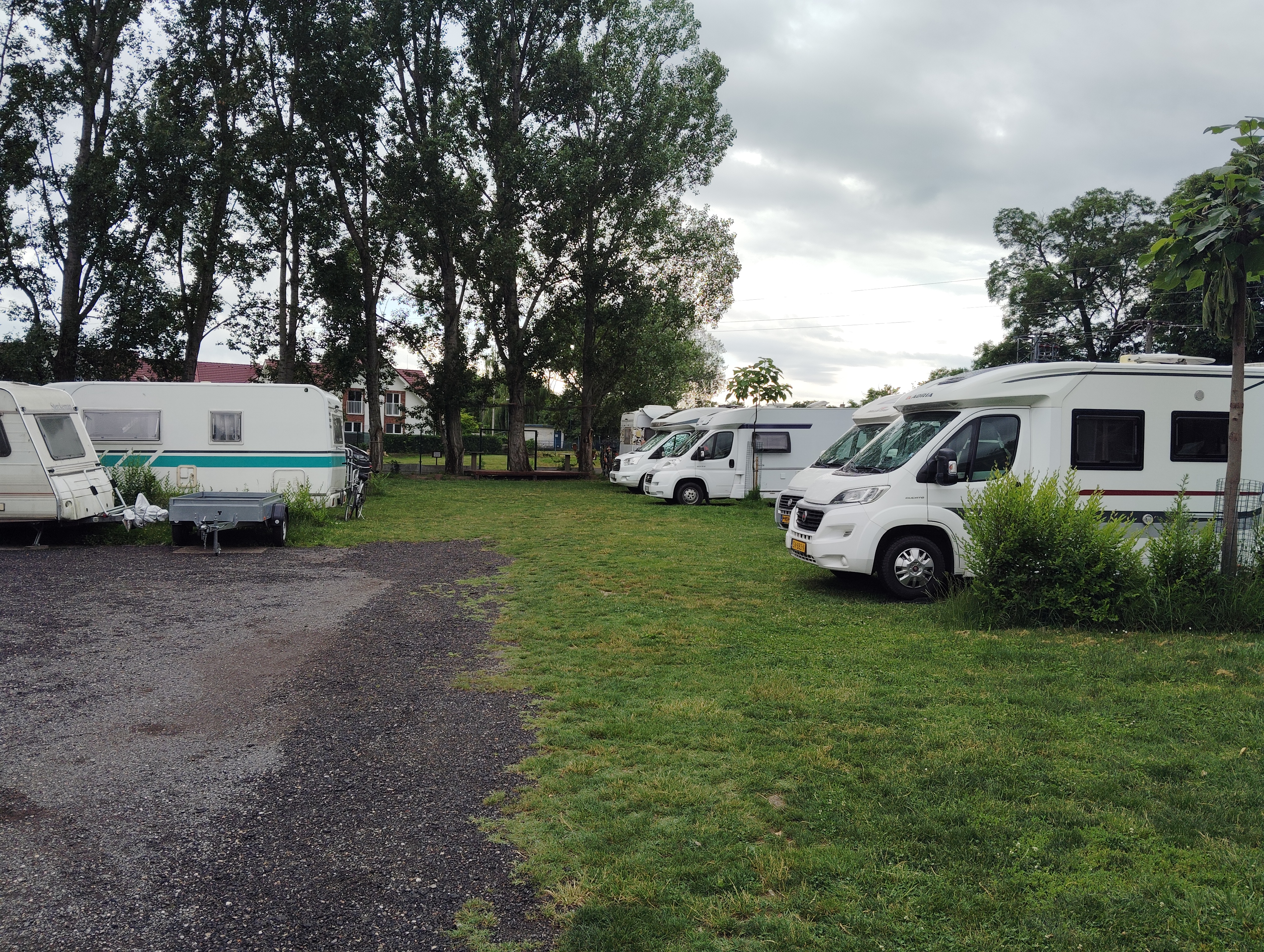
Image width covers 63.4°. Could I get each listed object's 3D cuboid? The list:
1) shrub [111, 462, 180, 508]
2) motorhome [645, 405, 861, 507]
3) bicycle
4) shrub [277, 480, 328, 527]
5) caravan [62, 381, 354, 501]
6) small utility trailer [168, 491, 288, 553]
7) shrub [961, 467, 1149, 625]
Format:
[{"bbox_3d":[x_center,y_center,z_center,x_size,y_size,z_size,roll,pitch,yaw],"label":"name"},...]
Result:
[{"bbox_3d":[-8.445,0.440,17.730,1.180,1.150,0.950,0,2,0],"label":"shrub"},{"bbox_3d":[3.841,-0.642,28.552,7.000,2.750,2.300,0,2,-11],"label":"motorhome"},{"bbox_3d":[-5.555,0.335,20.679,0.620,1.200,1.750,0,2,-6],"label":"bicycle"},{"bbox_3d":[-5.876,0.556,18.284,0.860,0.920,0.780,0,2,0],"label":"shrub"},{"bbox_3d":[-8.565,-0.378,19.652,5.800,2.650,2.300,0,2,-9],"label":"caravan"},{"bbox_3d":[-6.097,0.707,15.336,1.720,0.820,3.000,0,2,-12],"label":"small utility trailer"},{"bbox_3d":[4.056,0.671,9.925,1.680,1.430,1.250,0,2,0],"label":"shrub"}]

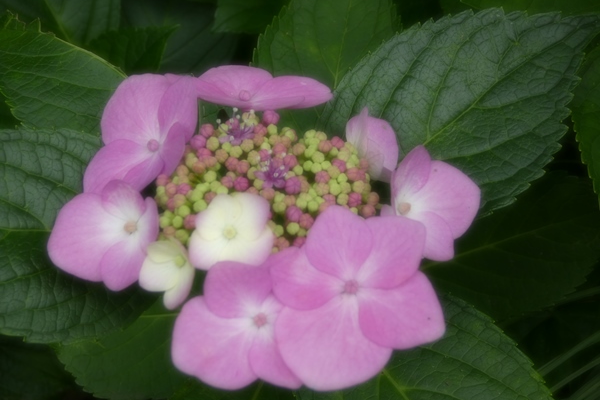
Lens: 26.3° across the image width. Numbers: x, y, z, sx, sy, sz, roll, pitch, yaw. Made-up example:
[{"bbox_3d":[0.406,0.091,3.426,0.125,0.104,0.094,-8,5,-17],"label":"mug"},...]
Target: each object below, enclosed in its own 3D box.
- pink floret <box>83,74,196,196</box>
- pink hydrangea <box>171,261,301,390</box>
[{"bbox_3d":[-0.055,-0.023,0.443,0.039,0.015,0.042,0,63,27],"label":"pink floret"},{"bbox_3d":[-0.019,0.039,0.402,0.043,0.014,0.042,0,78,9],"label":"pink hydrangea"}]

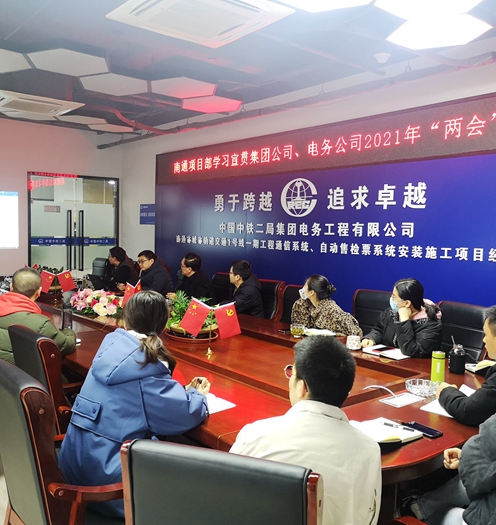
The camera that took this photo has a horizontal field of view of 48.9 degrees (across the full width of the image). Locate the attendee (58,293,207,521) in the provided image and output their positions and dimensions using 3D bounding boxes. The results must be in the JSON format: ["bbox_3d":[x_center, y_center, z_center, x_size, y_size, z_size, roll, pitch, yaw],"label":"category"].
[{"bbox_3d":[-0.528,0.775,2.382,0.560,1.280,0.880,4,5,41],"label":"attendee"}]

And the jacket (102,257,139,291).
[{"bbox_3d":[-1.759,0.253,7.388,0.520,0.660,0.540,0,4,-22],"label":"jacket"}]

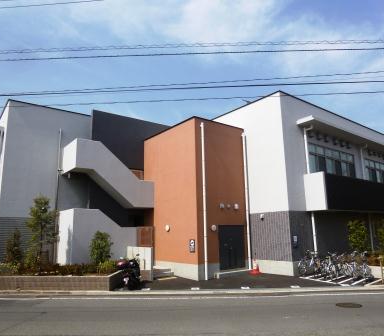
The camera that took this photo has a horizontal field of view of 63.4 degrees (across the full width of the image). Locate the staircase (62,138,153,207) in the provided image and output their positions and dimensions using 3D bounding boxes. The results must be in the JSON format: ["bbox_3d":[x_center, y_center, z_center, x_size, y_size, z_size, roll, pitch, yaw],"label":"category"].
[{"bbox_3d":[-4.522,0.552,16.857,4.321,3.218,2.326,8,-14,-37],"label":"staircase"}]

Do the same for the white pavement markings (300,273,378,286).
[{"bbox_3d":[5.173,3.981,11.188,2.119,0.040,2.394,9,-15,-43],"label":"white pavement markings"}]

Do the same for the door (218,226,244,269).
[{"bbox_3d":[1.966,3.826,15.073,1.768,2.086,0.117,8,-14,-37],"label":"door"}]

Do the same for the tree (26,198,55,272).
[{"bbox_3d":[-6.595,2.873,13.520,1.340,3.219,1.280,8,-14,-37],"label":"tree"}]

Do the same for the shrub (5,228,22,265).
[{"bbox_3d":[-7.758,3.455,13.500,0.720,1.650,0.720,-2,-11,2],"label":"shrub"}]

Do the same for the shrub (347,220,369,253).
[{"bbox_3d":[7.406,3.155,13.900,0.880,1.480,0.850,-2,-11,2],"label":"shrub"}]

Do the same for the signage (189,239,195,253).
[{"bbox_3d":[-0.028,3.256,12.879,0.040,0.560,0.330,7,-14,-38],"label":"signage"}]

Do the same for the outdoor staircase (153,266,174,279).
[{"bbox_3d":[-1.453,4.584,13.608,1.150,0.370,0.750,7,-14,-38],"label":"outdoor staircase"}]

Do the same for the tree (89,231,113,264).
[{"bbox_3d":[-4.040,3.579,13.714,1.020,1.564,0.980,8,-14,-37],"label":"tree"}]

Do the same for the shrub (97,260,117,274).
[{"bbox_3d":[-3.474,4.066,12.664,0.780,0.528,0.720,8,-14,-37],"label":"shrub"}]

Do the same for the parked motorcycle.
[{"bbox_3d":[-2.296,3.809,11.611,0.800,1.170,2.000,0,-11,-7],"label":"parked motorcycle"}]

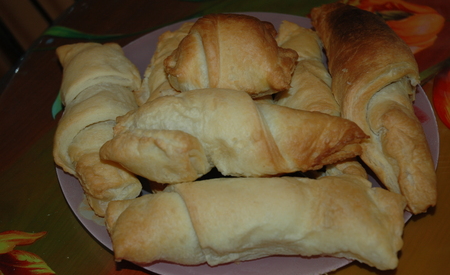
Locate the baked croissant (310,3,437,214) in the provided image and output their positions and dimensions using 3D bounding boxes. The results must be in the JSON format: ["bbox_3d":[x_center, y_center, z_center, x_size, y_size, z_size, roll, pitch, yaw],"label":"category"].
[{"bbox_3d":[0.096,-0.026,0.550,0.053,0.047,0.174,-9,46,-6],"label":"baked croissant"}]

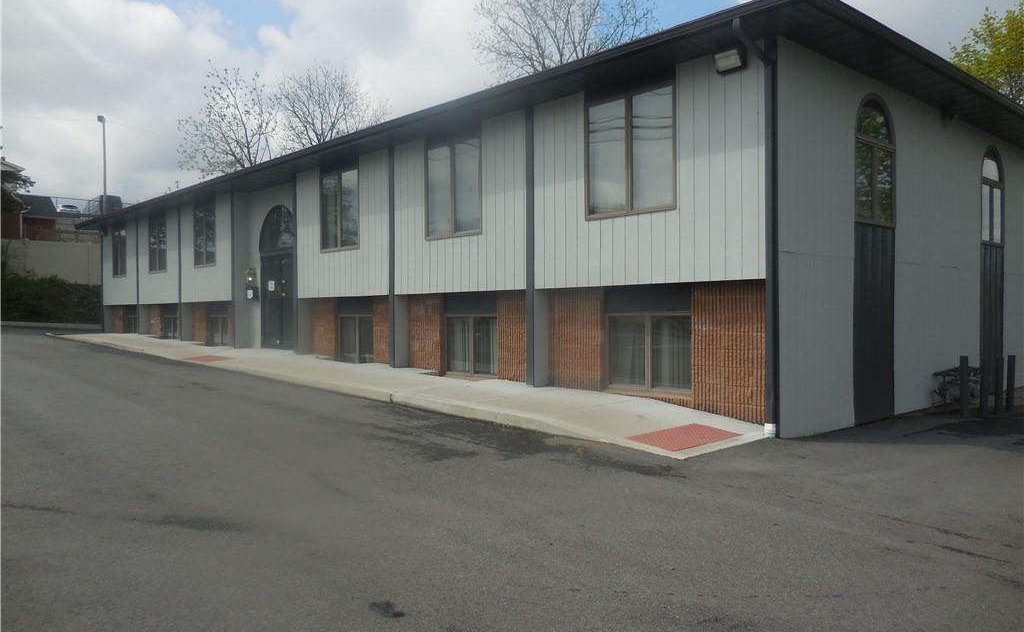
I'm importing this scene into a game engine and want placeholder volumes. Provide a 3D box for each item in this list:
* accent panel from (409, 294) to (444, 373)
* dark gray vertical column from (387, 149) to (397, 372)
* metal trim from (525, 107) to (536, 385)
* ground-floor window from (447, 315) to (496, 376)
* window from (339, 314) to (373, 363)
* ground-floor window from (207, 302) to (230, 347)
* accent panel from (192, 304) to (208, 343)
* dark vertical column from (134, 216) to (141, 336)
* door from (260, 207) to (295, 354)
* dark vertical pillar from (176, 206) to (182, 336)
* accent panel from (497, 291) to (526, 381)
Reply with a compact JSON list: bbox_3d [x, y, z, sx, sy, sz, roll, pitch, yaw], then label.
[{"bbox_3d":[-1.483,0.302,12.977,0.160,1.350,0.891,-1,0,-45],"label":"accent panel"},{"bbox_3d":[-2.114,-1.063,13.334,0.100,3.940,0.170,-1,1,-43],"label":"dark gray vertical column"},{"bbox_3d":[0.281,-0.997,10.669,0.110,3.999,0.160,-1,0,-45],"label":"metal trim"},{"bbox_3d":[-0.657,0.486,12.199,0.120,1.000,1.380,-1,0,-45],"label":"ground-floor window"},{"bbox_3d":[-2.956,0.438,14.448,0.120,0.947,1.381,-1,1,-43],"label":"window"},{"bbox_3d":[-7.499,0.226,19.248,0.130,1.125,1.381,-1,1,-43],"label":"ground-floor window"},{"bbox_3d":[-8.305,0.200,19.838,0.150,1.120,0.980,0,0,-44],"label":"accent panel"},{"bbox_3d":[-11.405,-1.267,22.616,0.160,3.640,0.197,-1,1,-43],"label":"dark vertical column"},{"bbox_3d":[-5.226,-0.887,16.851,0.150,3.384,2.170,-1,1,-43],"label":"door"},{"bbox_3d":[-9.399,-1.238,21.088,0.100,3.870,0.170,-1,1,-43],"label":"dark vertical pillar"},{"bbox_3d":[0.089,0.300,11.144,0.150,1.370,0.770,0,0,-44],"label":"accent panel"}]

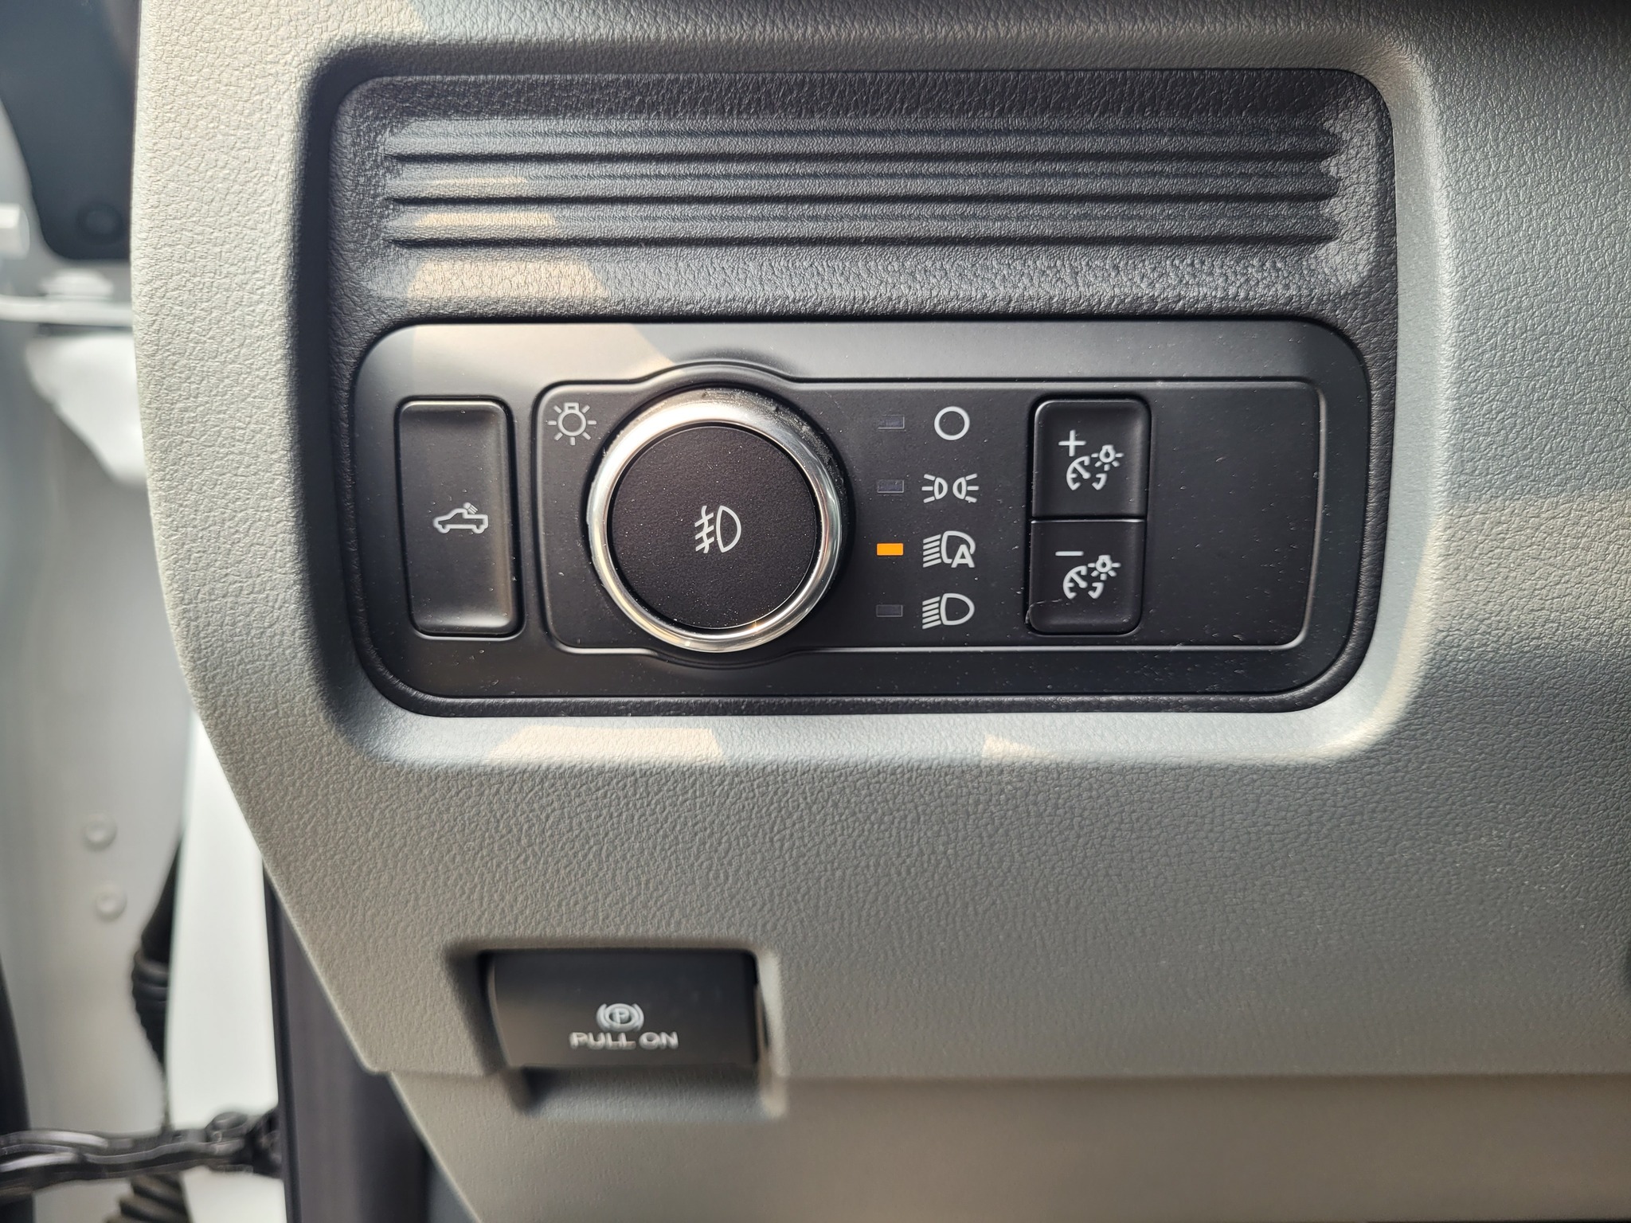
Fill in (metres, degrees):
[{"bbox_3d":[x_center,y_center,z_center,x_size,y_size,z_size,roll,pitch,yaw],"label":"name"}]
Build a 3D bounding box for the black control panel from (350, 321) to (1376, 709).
[{"bbox_3d":[0.008,-0.015,0.196,0.163,0.061,0.026,0,10,0],"label":"black control panel"}]

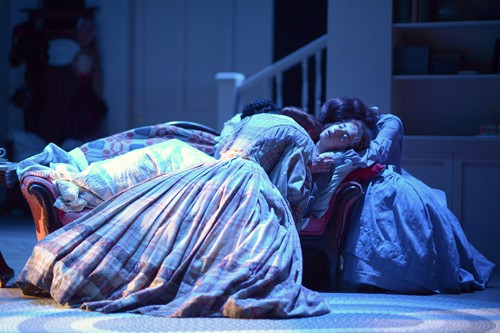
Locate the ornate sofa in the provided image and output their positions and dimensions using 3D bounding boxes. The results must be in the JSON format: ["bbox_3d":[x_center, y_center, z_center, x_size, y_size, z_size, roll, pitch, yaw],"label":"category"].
[{"bbox_3d":[-0.252,0.159,5.979,1.800,0.800,0.750,1,2,0],"label":"ornate sofa"}]

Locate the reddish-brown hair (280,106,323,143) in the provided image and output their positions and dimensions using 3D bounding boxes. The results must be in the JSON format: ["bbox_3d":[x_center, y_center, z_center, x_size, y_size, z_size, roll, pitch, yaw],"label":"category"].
[{"bbox_3d":[0.250,-0.192,5.747,0.210,0.200,0.230,2,2,37],"label":"reddish-brown hair"}]

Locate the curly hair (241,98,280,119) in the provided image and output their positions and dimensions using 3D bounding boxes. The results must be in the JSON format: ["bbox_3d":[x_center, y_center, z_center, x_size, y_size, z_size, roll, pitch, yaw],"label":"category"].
[{"bbox_3d":[0.053,-0.272,6.094,0.210,0.180,0.220,0,2,-30],"label":"curly hair"}]

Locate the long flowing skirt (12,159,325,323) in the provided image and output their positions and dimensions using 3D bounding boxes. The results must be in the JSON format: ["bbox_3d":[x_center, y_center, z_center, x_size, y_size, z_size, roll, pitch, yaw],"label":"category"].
[{"bbox_3d":[-0.363,0.276,5.142,1.300,0.620,0.820,1,2,12],"label":"long flowing skirt"}]

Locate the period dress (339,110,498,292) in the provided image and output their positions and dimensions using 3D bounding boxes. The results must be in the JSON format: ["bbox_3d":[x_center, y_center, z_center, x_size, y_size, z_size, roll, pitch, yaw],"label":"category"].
[{"bbox_3d":[0.818,0.163,5.929,0.760,0.820,0.740,1,2,6],"label":"period dress"}]

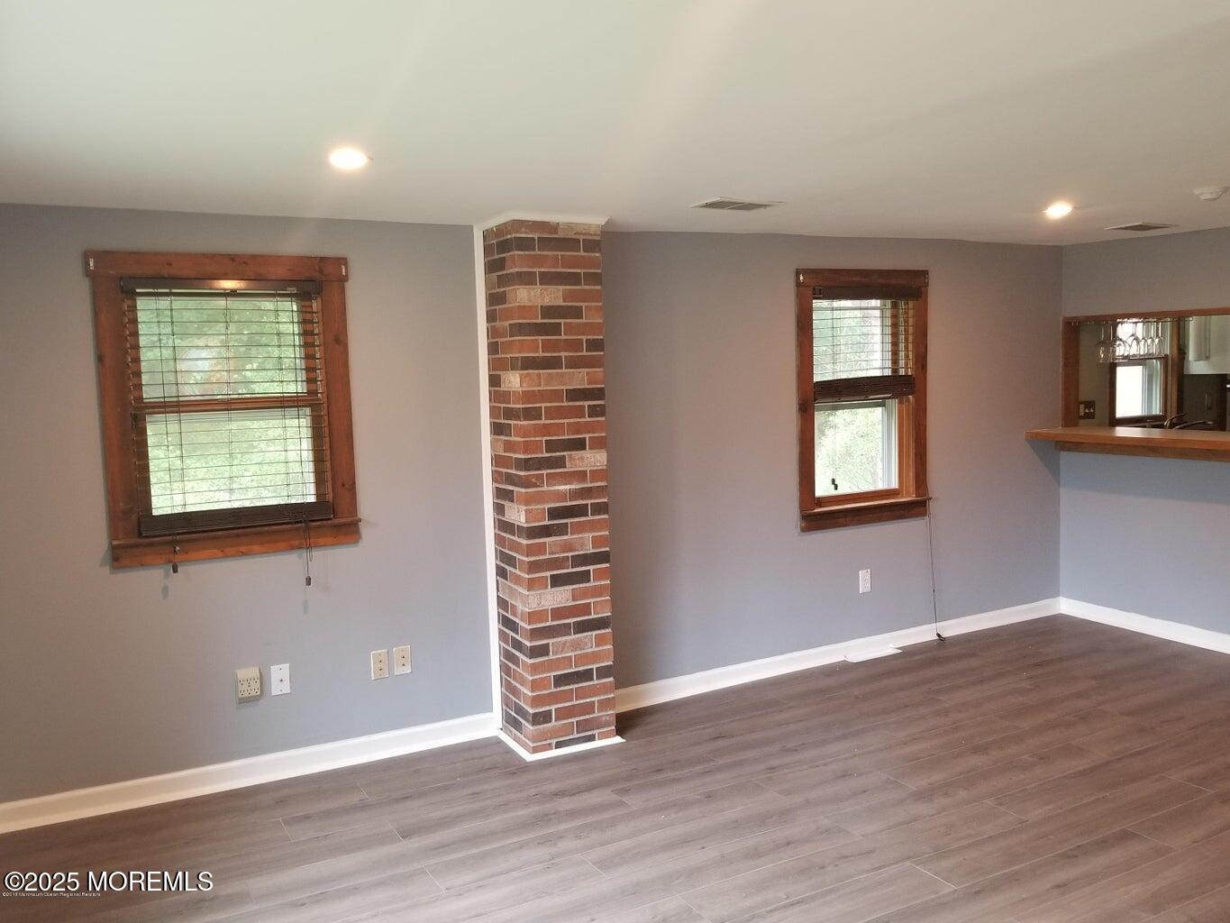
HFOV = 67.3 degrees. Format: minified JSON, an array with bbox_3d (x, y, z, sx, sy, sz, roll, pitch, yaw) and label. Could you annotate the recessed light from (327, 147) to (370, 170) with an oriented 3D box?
[{"bbox_3d":[-0.776,-0.886,2.693,0.130,0.030,0.130,-4,6,-27],"label":"recessed light"}]

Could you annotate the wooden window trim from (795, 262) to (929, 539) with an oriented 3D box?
[{"bbox_3d":[1.317,-0.341,4.973,0.910,1.345,0.120,-4,6,-27],"label":"wooden window trim"}]

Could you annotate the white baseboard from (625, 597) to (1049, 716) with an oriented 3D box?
[{"bbox_3d":[1.323,1.022,5.036,3.319,0.108,0.016,-4,6,-27],"label":"white baseboard"}]

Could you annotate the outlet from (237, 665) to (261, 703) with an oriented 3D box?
[{"bbox_3d":[-1.424,0.869,3.598,0.078,0.124,0.032,-4,6,-27],"label":"outlet"}]

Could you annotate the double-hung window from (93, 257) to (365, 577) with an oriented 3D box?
[{"bbox_3d":[-1.450,-0.208,3.516,0.900,1.130,0.060,-4,6,-27],"label":"double-hung window"}]

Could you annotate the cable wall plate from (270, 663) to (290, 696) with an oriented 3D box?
[{"bbox_3d":[-1.324,0.865,3.663,0.070,0.115,0.008,-4,6,-27],"label":"cable wall plate"}]

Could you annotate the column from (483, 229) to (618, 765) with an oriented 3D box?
[{"bbox_3d":[-0.278,0.108,3.953,0.392,2.173,0.351,-4,6,-27],"label":"column"}]

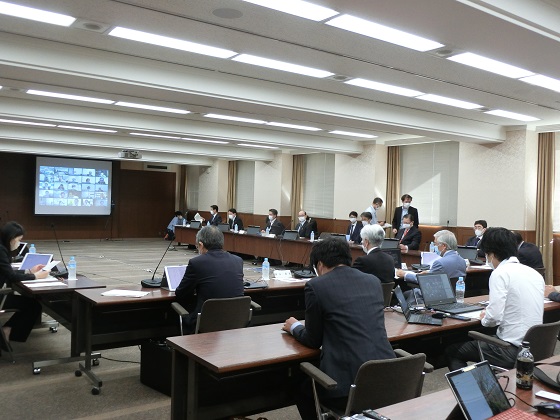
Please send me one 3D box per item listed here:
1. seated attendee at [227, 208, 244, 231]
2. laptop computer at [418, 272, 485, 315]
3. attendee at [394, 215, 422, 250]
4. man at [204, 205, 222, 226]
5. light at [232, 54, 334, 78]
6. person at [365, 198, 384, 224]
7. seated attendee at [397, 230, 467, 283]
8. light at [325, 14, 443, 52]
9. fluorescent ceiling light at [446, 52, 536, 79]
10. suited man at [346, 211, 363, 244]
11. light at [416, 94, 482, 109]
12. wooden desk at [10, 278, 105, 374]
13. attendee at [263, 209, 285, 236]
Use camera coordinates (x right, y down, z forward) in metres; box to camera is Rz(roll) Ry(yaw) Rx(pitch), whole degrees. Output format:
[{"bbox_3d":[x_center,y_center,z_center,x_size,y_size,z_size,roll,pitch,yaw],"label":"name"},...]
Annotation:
[{"bbox_3d":[-1.214,0.593,13.849,0.740,1.260,0.500,1,1,-36],"label":"seated attendee"},{"bbox_3d":[1.318,0.638,4.241,0.385,0.240,0.360,1,1,-36],"label":"laptop computer"},{"bbox_3d":[2.015,0.718,9.063,0.740,1.290,0.540,1,1,-36],"label":"attendee"},{"bbox_3d":[-2.138,0.578,16.726,0.700,1.350,0.540,1,1,-31],"label":"man"},{"bbox_3d":[0.062,-1.606,6.102,1.260,0.070,0.260,1,1,-36],"label":"light"},{"bbox_3d":[1.994,0.570,11.757,0.500,1.660,0.480,2,1,40],"label":"person"},{"bbox_3d":[1.656,0.837,6.017,0.820,1.230,0.560,2,1,35],"label":"seated attendee"},{"bbox_3d":[0.941,-1.539,4.799,1.250,0.060,0.270,1,1,-36],"label":"light"},{"bbox_3d":[2.246,-1.518,5.759,1.246,0.070,0.287,1,1,-36],"label":"fluorescent ceiling light"},{"bbox_3d":[1.309,0.677,10.181,0.740,1.290,0.500,1,1,-36],"label":"suited man"},{"bbox_3d":[2.424,-1.553,7.816,1.260,0.070,0.260,1,1,-36],"label":"light"},{"bbox_3d":[-2.220,0.991,5.261,0.610,0.690,1.540,1,1,-36],"label":"wooden desk"},{"bbox_3d":[-0.217,0.649,13.915,0.800,1.330,0.550,1,1,-27],"label":"attendee"}]

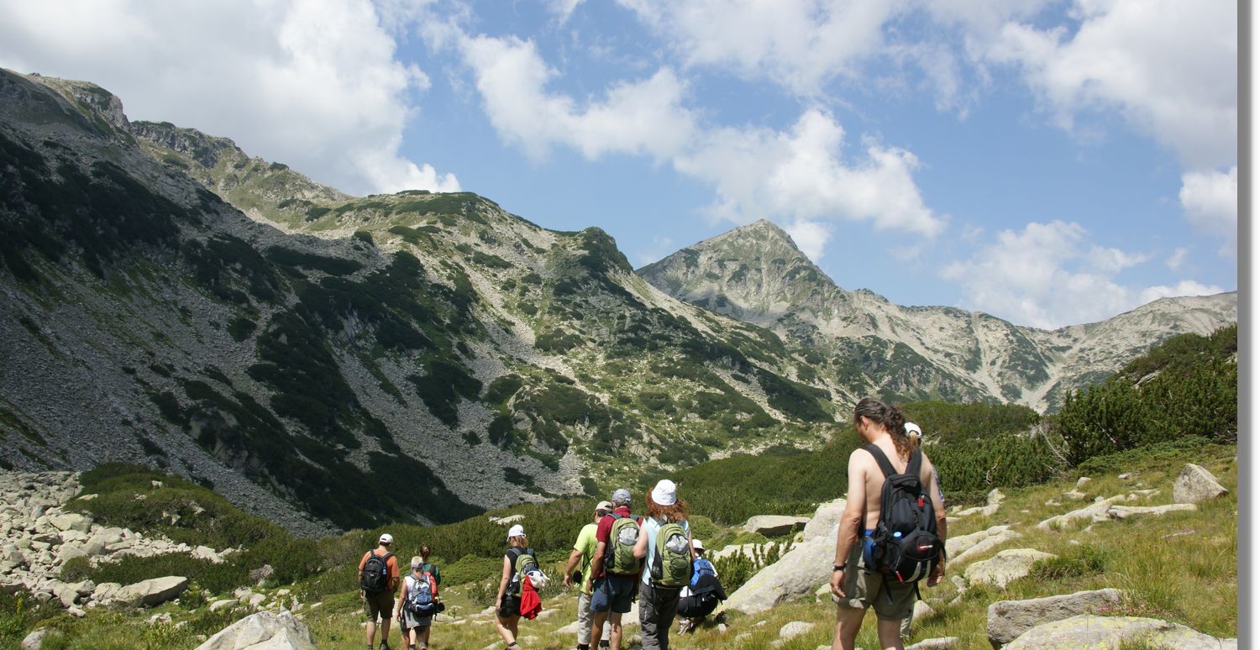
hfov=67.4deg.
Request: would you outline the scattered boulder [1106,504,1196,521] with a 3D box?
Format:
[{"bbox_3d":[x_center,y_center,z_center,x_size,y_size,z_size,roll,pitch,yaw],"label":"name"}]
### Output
[{"bbox_3d":[8.274,2.978,15.000,1.380,0.240,0.600,-2,-6,17],"label":"scattered boulder"}]

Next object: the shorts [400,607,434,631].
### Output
[{"bbox_3d":[-3.038,4.172,13.500,0.420,0.370,0.300,2,-6,-14],"label":"shorts"}]

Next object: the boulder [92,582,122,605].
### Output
[{"bbox_3d":[-10.133,5.197,18.300,0.600,0.400,0.500,3,-7,-27],"label":"boulder"}]

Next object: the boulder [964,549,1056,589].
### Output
[{"bbox_3d":[3.810,2.449,9.476,0.927,0.376,0.649,-1,-3,22],"label":"boulder"}]

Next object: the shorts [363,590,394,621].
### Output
[{"bbox_3d":[-3.673,4.077,13.800,0.430,0.500,0.320,0,-6,5],"label":"shorts"}]

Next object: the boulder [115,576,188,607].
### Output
[{"bbox_3d":[-9.073,5.062,17.921,1.414,0.561,0.990,2,-3,-27],"label":"boulder"}]

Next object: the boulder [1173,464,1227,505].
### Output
[{"bbox_3d":[9.840,2.761,16.300,0.920,0.700,0.750,-3,-7,27],"label":"boulder"}]

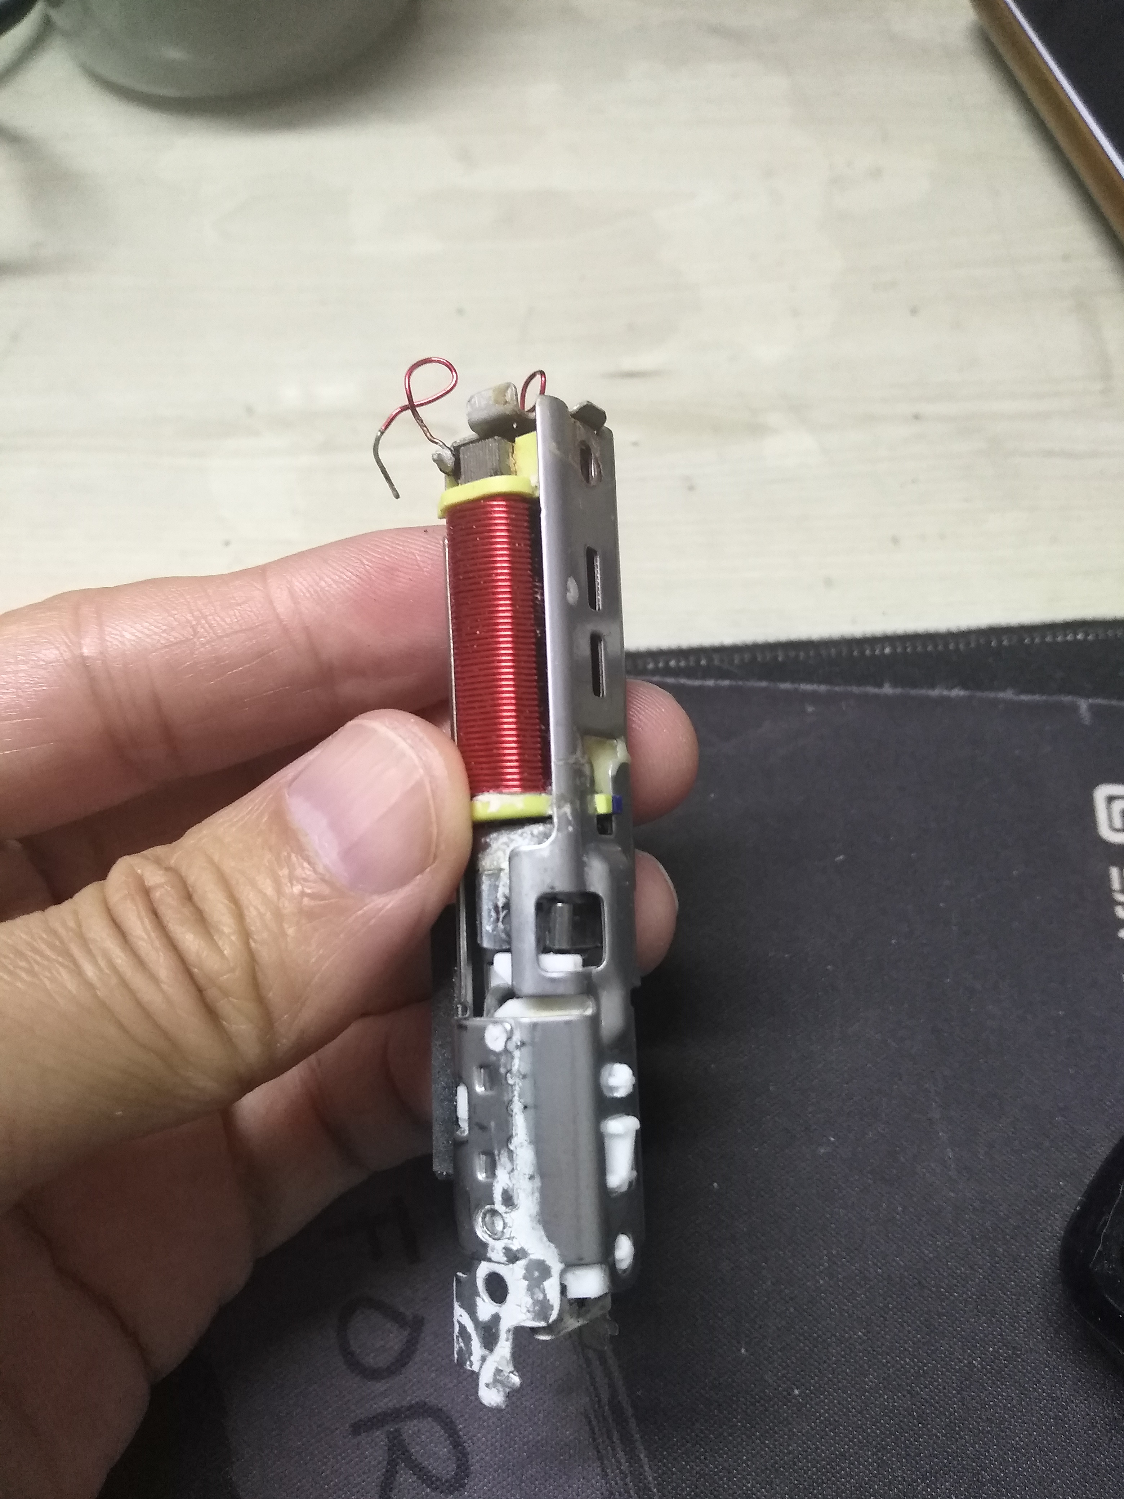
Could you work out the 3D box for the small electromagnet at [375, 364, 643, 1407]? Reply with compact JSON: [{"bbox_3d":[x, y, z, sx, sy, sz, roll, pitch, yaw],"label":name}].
[{"bbox_3d":[-0.004,0.011,0.108,0.018,0.015,0.091,-4,86,38],"label":"small electromagnet"}]

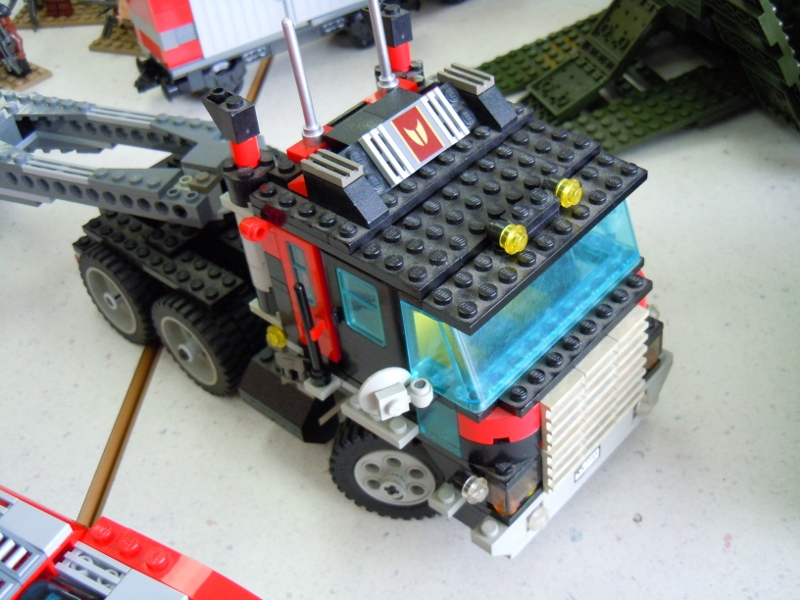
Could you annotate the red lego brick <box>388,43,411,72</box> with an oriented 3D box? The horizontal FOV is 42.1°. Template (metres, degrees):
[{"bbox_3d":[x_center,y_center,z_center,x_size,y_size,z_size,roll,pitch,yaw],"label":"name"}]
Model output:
[{"bbox_3d":[-0.001,-0.077,0.328,0.008,0.010,0.008,27,52,34],"label":"red lego brick"}]

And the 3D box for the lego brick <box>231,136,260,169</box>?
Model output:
[{"bbox_3d":[-0.044,-0.043,0.295,0.008,0.010,0.008,27,52,34],"label":"lego brick"}]

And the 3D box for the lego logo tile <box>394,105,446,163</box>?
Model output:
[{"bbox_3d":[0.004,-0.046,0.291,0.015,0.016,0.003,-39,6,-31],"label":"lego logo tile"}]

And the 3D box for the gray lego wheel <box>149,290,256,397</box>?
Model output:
[{"bbox_3d":[-0.071,0.015,0.378,0.042,0.042,0.015,27,52,34],"label":"gray lego wheel"}]

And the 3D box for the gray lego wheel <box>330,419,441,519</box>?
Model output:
[{"bbox_3d":[0.000,0.052,0.325,0.042,0.042,0.016,3,42,13],"label":"gray lego wheel"}]

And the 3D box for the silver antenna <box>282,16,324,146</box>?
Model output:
[{"bbox_3d":[-0.027,-0.059,0.286,0.006,0.038,0.006,-6,40,5],"label":"silver antenna"}]

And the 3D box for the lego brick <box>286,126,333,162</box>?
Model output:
[{"bbox_3d":[-0.024,-0.044,0.299,0.008,0.004,0.016,27,52,34],"label":"lego brick"}]

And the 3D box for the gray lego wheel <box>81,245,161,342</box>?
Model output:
[{"bbox_3d":[-0.106,-0.003,0.405,0.042,0.042,0.015,27,52,34],"label":"gray lego wheel"}]

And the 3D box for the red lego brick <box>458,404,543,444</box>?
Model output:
[{"bbox_3d":[0.027,0.032,0.282,0.016,0.010,0.016,27,52,34],"label":"red lego brick"}]

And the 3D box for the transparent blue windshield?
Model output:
[{"bbox_3d":[0.037,-0.006,0.291,0.024,0.029,0.080,27,52,34],"label":"transparent blue windshield"}]

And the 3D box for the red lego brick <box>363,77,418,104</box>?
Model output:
[{"bbox_3d":[-0.003,-0.061,0.315,0.008,0.004,0.016,27,52,34],"label":"red lego brick"}]

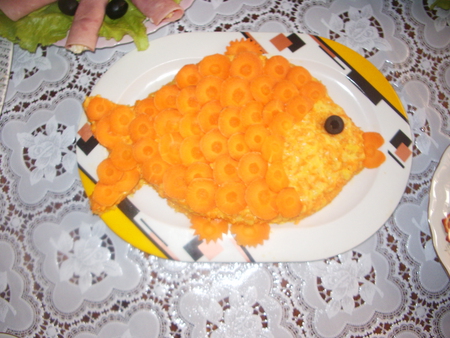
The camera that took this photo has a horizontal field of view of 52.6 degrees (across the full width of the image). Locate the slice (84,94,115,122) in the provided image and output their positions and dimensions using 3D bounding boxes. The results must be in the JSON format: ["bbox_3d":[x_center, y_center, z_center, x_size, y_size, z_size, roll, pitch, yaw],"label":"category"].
[{"bbox_3d":[-0.124,-0.060,0.454,0.027,0.004,0.027,0,78,3],"label":"slice"}]

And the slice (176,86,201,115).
[{"bbox_3d":[-0.034,-0.067,0.448,0.028,0.004,0.028,0,75,0],"label":"slice"}]

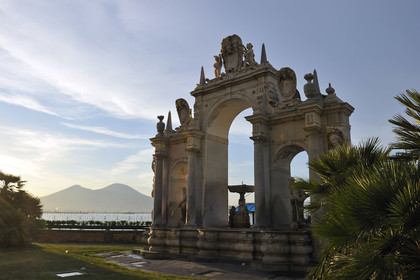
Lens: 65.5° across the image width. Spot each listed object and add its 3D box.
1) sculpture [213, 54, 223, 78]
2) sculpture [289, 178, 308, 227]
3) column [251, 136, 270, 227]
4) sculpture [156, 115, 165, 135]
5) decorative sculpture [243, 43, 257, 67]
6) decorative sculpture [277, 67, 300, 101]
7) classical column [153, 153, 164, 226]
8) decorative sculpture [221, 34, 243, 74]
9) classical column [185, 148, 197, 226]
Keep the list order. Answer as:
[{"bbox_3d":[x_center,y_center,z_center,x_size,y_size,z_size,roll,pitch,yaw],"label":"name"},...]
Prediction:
[{"bbox_3d":[0.373,-3.462,15.418,0.438,1.085,0.385,-10,-17,39],"label":"sculpture"},{"bbox_3d":[3.198,2.256,11.841,0.717,1.838,0.525,-10,-17,39],"label":"sculpture"},{"bbox_3d":[1.831,1.534,12.098,0.473,3.325,0.473,-10,-17,39],"label":"column"},{"bbox_3d":[-2.442,-0.738,16.265,0.376,0.893,0.376,0,-13,0],"label":"sculpture"},{"bbox_3d":[1.746,-3.716,14.305,0.507,1.015,0.420,-10,-17,39],"label":"decorative sculpture"},{"bbox_3d":[3.010,-2.168,12.592,0.735,1.225,0.385,-10,-17,39],"label":"decorative sculpture"},{"bbox_3d":[-2.415,2.354,15.536,0.473,3.325,0.473,0,-13,0],"label":"classical column"},{"bbox_3d":[1.006,-3.954,14.991,0.910,1.698,0.385,-10,-17,39],"label":"decorative sculpture"},{"bbox_3d":[-0.770,2.041,14.203,0.473,3.325,0.473,0,-13,0],"label":"classical column"}]

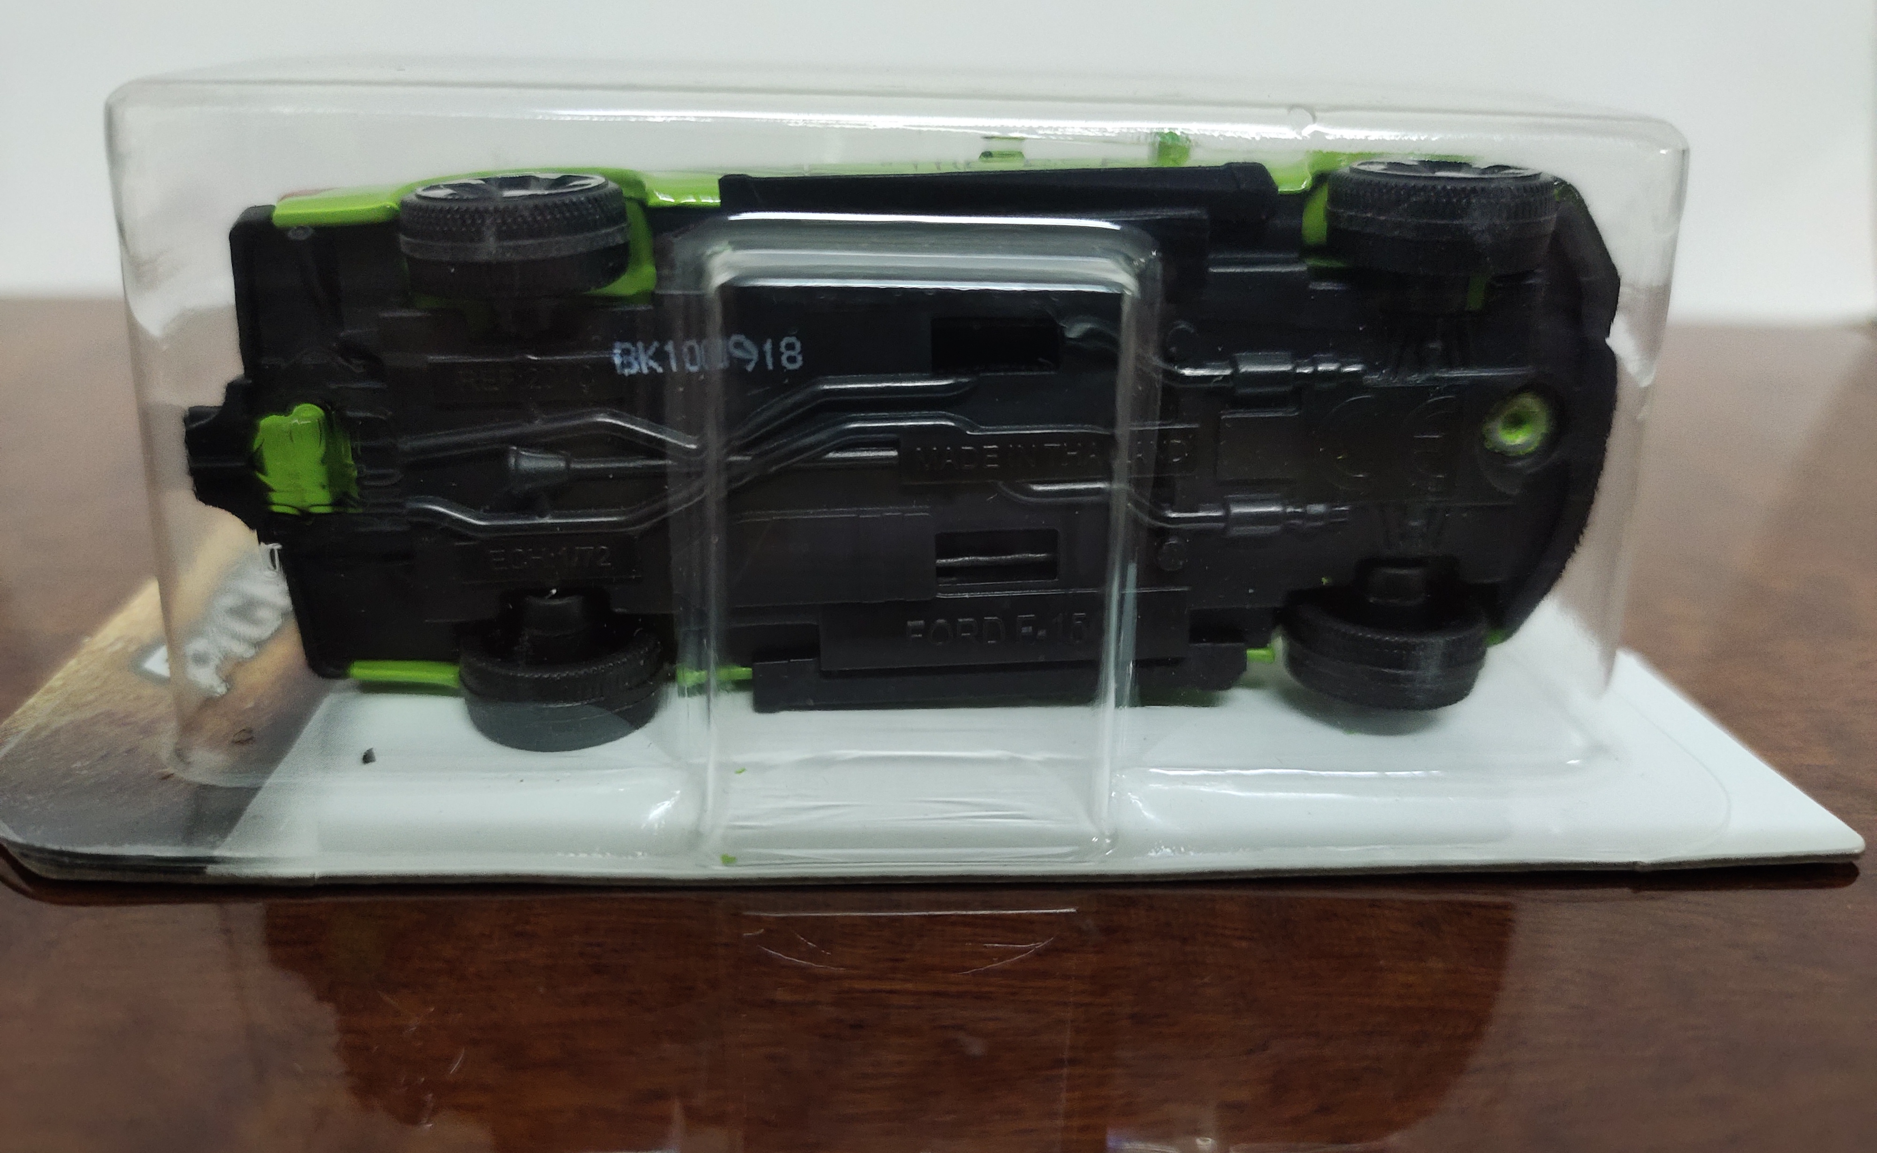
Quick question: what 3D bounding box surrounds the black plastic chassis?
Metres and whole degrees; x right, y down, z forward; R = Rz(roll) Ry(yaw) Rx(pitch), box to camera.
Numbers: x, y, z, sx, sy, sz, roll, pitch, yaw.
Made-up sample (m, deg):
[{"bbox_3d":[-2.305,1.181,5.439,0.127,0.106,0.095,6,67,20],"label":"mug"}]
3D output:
[{"bbox_3d":[0.000,-0.008,0.083,0.081,0.032,0.011,-2,23,-5],"label":"black plastic chassis"}]

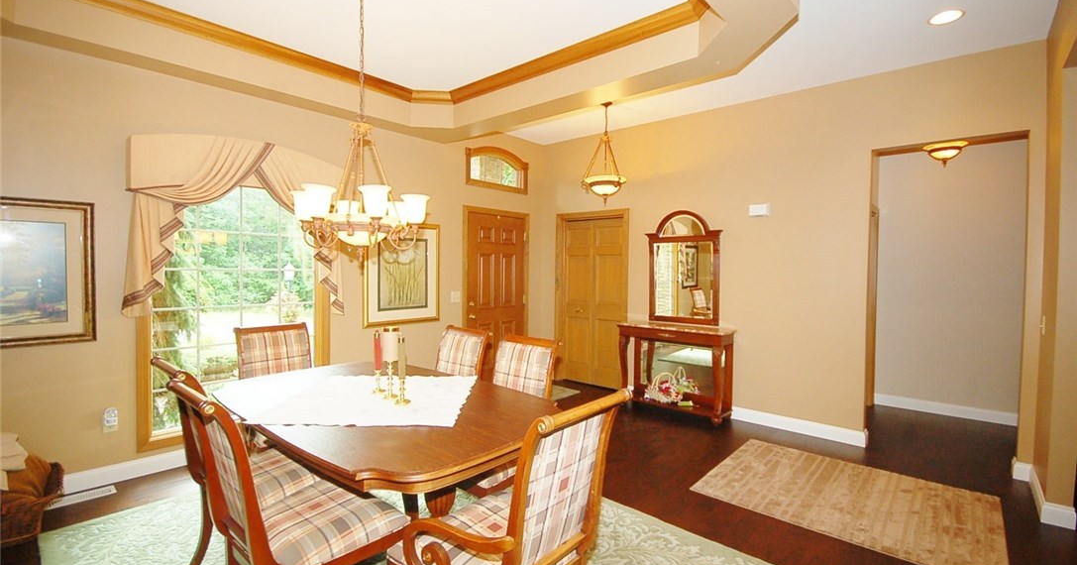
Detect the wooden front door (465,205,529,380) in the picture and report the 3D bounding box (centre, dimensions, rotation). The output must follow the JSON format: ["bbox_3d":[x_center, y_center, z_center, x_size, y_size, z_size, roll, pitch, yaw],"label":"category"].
[{"bbox_3d":[-0.488,0.196,5.390,0.100,2.115,1.080,2,2,41],"label":"wooden front door"}]

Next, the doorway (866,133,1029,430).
[{"bbox_3d":[3.093,0.155,3.462,0.870,2.440,0.140,2,2,39],"label":"doorway"}]

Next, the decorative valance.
[{"bbox_3d":[-2.158,-0.380,3.330,0.160,1.320,1.380,2,2,41],"label":"decorative valance"}]

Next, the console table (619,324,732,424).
[{"bbox_3d":[1.368,0.891,4.583,1.110,0.866,0.330,2,2,39],"label":"console table"}]

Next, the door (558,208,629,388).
[{"bbox_3d":[0.633,0.222,5.449,1.010,2.140,0.140,2,2,39],"label":"door"}]

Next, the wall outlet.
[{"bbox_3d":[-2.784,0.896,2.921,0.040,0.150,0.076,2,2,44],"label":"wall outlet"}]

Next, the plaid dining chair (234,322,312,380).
[{"bbox_3d":[-1.792,0.819,3.145,0.620,0.980,0.580,2,2,41],"label":"plaid dining chair"}]

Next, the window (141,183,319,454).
[{"bbox_3d":[-2.224,0.198,3.384,0.100,1.840,1.255,2,2,41],"label":"window"}]

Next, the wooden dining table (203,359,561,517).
[{"bbox_3d":[-0.767,0.962,2.294,1.930,0.765,1.220,2,2,41],"label":"wooden dining table"}]

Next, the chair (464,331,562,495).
[{"bbox_3d":[-0.248,0.838,2.402,0.500,1.030,0.630,2,2,44],"label":"chair"}]

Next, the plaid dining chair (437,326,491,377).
[{"bbox_3d":[-0.719,0.832,3.063,0.510,0.980,0.600,2,2,41],"label":"plaid dining chair"}]

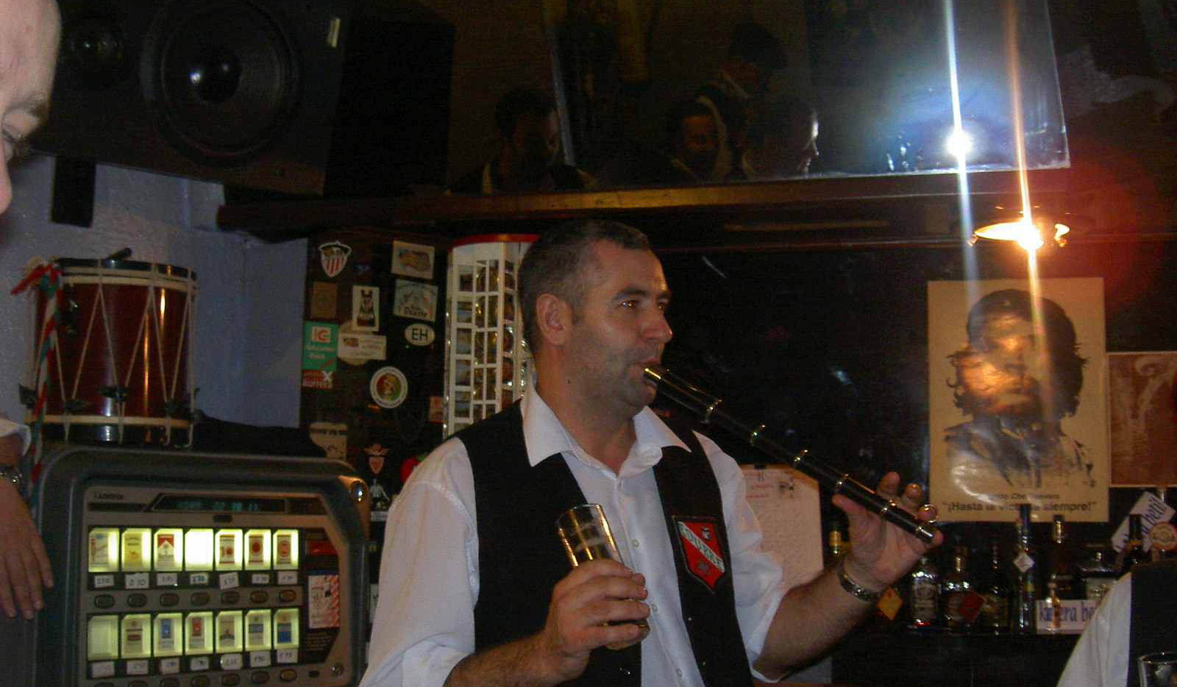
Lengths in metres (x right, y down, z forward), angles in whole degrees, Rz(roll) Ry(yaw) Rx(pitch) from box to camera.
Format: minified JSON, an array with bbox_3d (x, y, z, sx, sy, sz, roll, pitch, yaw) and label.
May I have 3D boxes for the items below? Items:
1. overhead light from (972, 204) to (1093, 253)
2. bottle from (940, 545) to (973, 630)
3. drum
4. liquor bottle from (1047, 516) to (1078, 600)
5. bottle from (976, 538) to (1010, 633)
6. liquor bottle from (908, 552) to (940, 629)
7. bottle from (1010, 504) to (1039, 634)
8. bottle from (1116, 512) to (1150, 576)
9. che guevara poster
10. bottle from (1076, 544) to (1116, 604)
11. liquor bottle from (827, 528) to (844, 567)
[{"bbox_3d":[1.022,-0.268,3.080,0.255,0.075,0.255,-1,-5,13],"label":"overhead light"},{"bbox_3d":[0.943,0.624,3.395,0.080,0.213,0.080,-1,-5,13],"label":"bottle"},{"bbox_3d":[-0.997,0.023,2.770,0.338,0.365,0.338,-1,-5,13],"label":"drum"},{"bbox_3d":[1.197,0.579,3.369,0.075,0.286,0.075,-1,-5,13],"label":"liquor bottle"},{"bbox_3d":[1.031,0.612,3.375,0.077,0.237,0.077,-1,-5,13],"label":"bottle"},{"bbox_3d":[0.863,0.618,3.415,0.076,0.229,0.076,-1,-5,13],"label":"liquor bottle"},{"bbox_3d":[1.106,0.571,3.361,0.061,0.322,0.061,-1,-5,13],"label":"bottle"},{"bbox_3d":[1.372,0.572,3.328,0.079,0.292,0.079,-1,-5,13],"label":"bottle"},{"bbox_3d":[1.147,0.152,3.545,0.454,0.647,0.010,-1,-5,13],"label":"che guevara poster"},{"bbox_3d":[1.284,0.611,3.345,0.097,0.212,0.085,-1,-5,13],"label":"bottle"},{"bbox_3d":[0.651,0.608,3.498,0.078,0.275,0.078,-1,-5,13],"label":"liquor bottle"}]

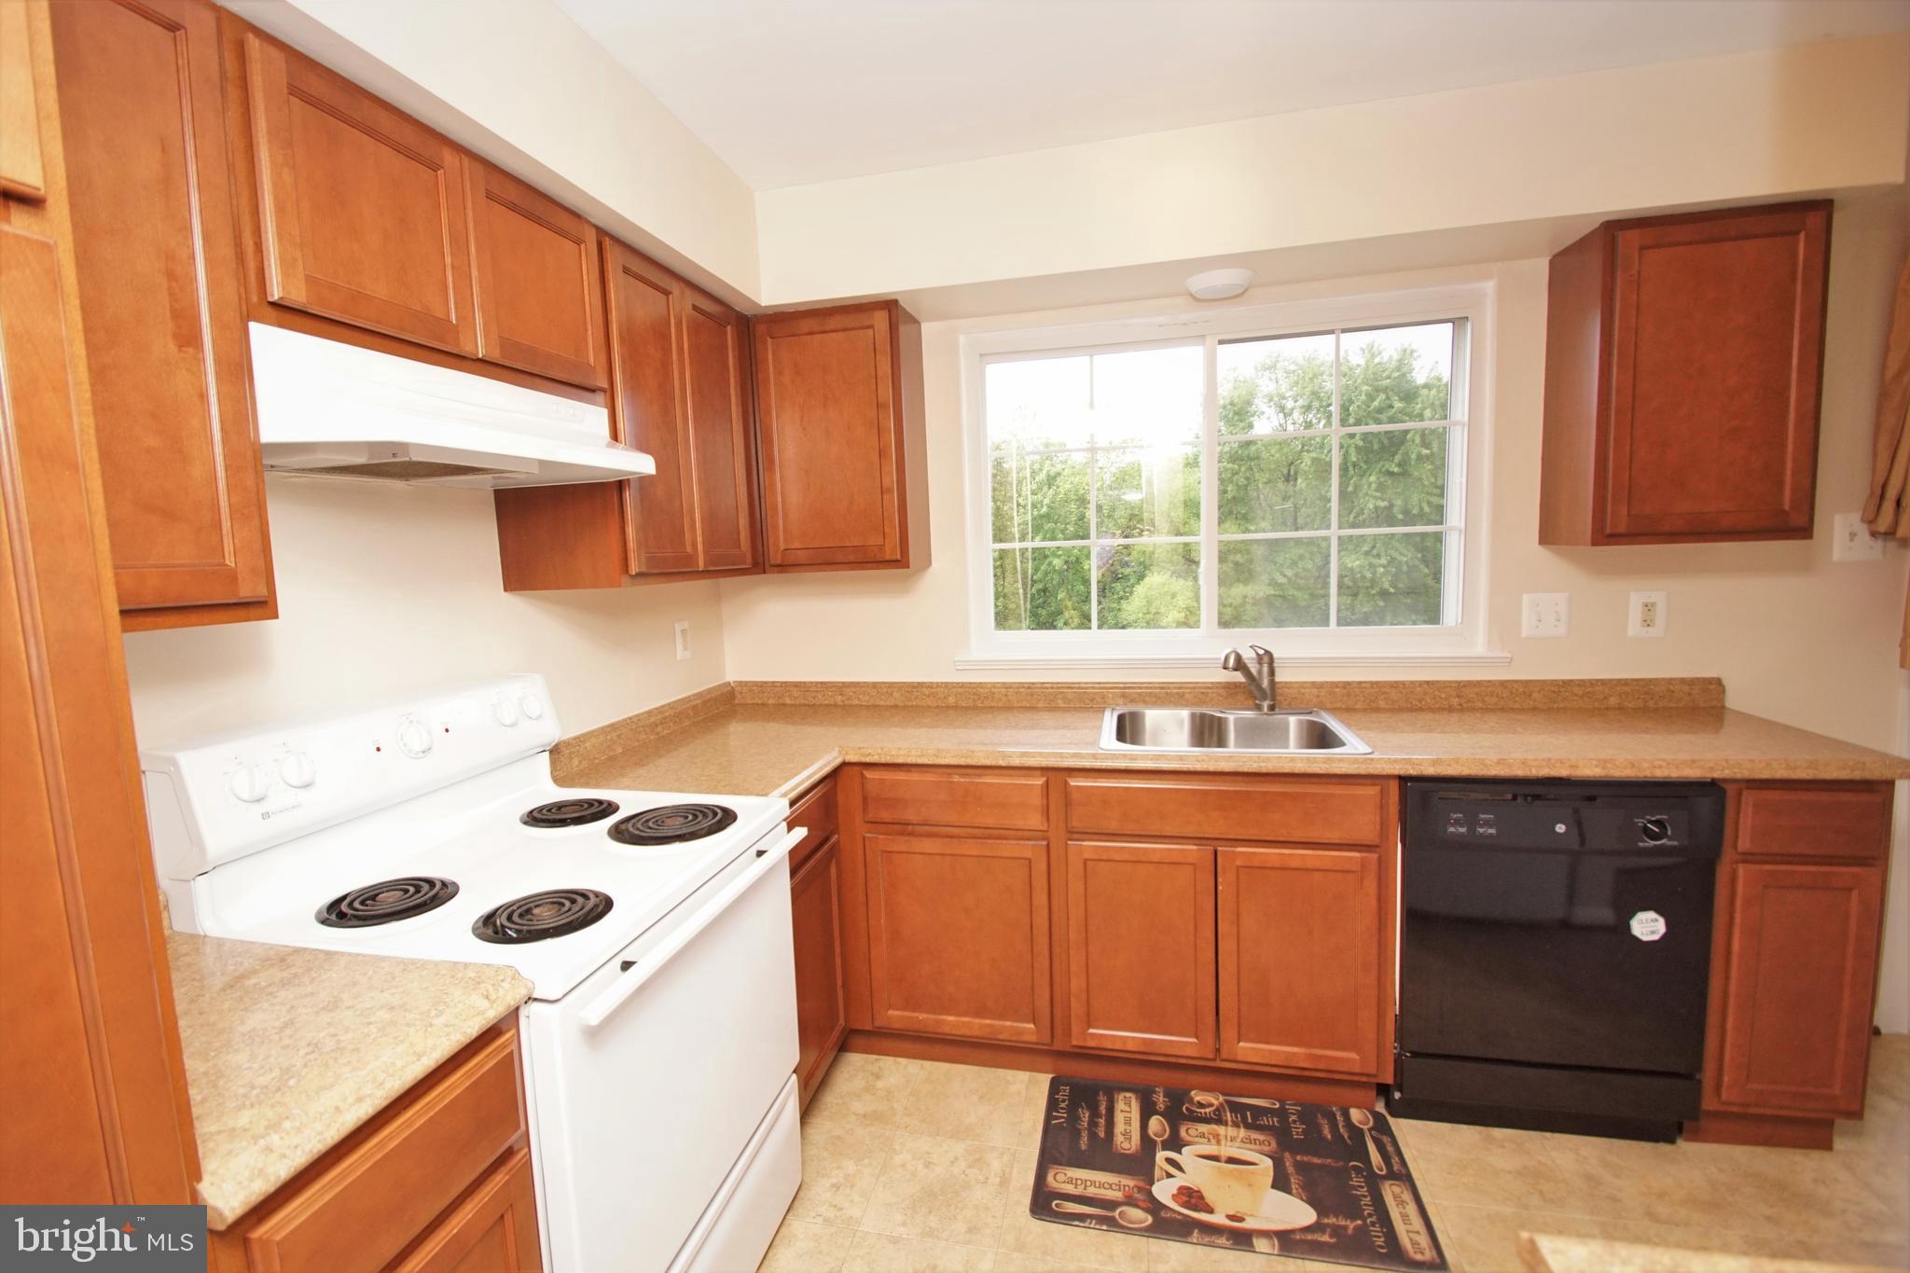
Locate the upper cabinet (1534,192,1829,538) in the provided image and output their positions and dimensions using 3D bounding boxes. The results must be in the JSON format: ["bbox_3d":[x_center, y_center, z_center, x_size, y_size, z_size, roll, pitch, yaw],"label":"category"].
[{"bbox_3d":[1.835,-0.631,2.029,0.453,0.776,0.297,-1,6,13],"label":"upper cabinet"}]

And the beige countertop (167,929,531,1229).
[{"bbox_3d":[-0.912,0.478,0.926,0.660,0.044,0.355,-1,6,13],"label":"beige countertop"}]

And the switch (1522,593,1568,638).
[{"bbox_3d":[1.692,-0.059,2.276,0.115,0.119,0.012,-1,6,13],"label":"switch"}]

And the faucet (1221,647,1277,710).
[{"bbox_3d":[0.849,0.125,2.287,0.240,0.215,0.062,-8,8,-43],"label":"faucet"}]

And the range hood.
[{"bbox_3d":[-0.933,-0.379,1.424,0.430,0.148,0.743,-1,6,13],"label":"range hood"}]

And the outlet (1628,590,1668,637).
[{"bbox_3d":[1.939,-0.060,2.221,0.088,0.128,0.012,-1,6,13],"label":"outlet"}]

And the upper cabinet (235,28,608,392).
[{"bbox_3d":[-0.993,-0.644,1.408,0.328,0.386,0.740,-1,6,13],"label":"upper cabinet"}]

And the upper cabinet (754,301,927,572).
[{"bbox_3d":[-0.353,-0.594,2.520,0.472,0.776,0.297,-1,6,13],"label":"upper cabinet"}]

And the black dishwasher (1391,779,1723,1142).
[{"bbox_3d":[1.403,0.722,2.076,0.605,0.870,0.620,-1,6,13],"label":"black dishwasher"}]

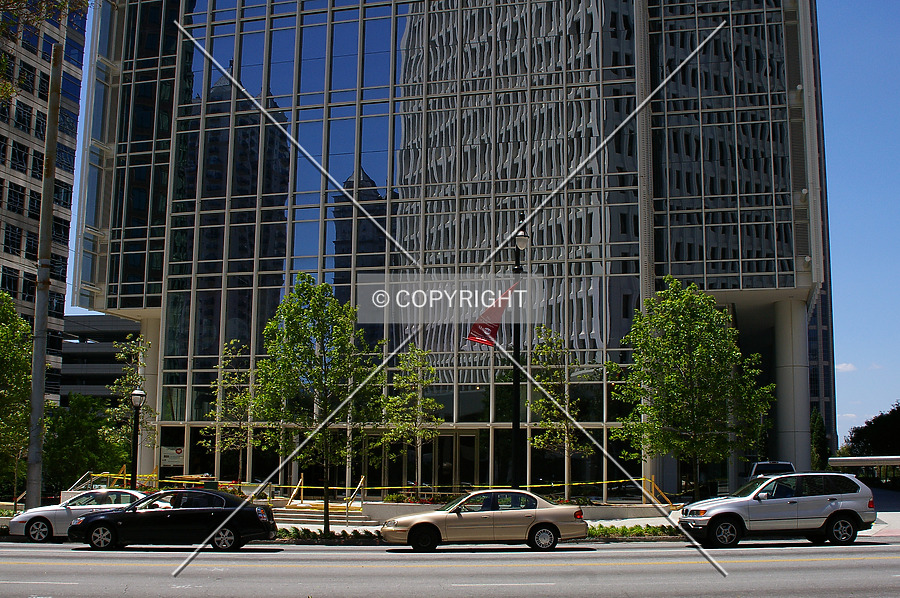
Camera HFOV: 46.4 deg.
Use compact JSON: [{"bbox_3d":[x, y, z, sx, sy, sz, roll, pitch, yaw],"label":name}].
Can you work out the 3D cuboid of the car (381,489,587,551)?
[{"bbox_3d":[0.759,5.146,24.500,4.840,1.420,1.760,1,-10,-2],"label":"car"}]

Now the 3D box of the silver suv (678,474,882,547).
[{"bbox_3d":[8.135,5.290,26.235,4.670,1.710,1.870,1,-10,-1],"label":"silver suv"}]

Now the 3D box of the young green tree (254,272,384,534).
[{"bbox_3d":[-3.751,2.903,29.940,3.651,7.460,3.651,1,-10,0],"label":"young green tree"}]

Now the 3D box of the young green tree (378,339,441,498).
[{"bbox_3d":[-1.517,4.516,39.307,2.323,5.817,2.323,1,-10,0],"label":"young green tree"}]

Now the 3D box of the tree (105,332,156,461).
[{"bbox_3d":[-11.583,4.178,38.000,2.200,5.700,2.200,1,-10,0],"label":"tree"}]

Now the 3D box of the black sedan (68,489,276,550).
[{"bbox_3d":[-6.494,5.219,24.925,4.860,1.470,1.790,1,-10,-1],"label":"black sedan"}]

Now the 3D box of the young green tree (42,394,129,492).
[{"bbox_3d":[-18.952,7.801,55.000,4.700,5.700,4.500,1,-10,0],"label":"young green tree"}]

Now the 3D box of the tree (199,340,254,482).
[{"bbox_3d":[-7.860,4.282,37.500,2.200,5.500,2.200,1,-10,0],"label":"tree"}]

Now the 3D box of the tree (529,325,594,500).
[{"bbox_3d":[4.112,4.139,38.676,2.434,6.467,2.434,1,-10,0],"label":"tree"}]

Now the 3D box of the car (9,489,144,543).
[{"bbox_3d":[-8.789,5.676,27.400,4.850,1.430,1.810,1,-10,-2],"label":"car"}]

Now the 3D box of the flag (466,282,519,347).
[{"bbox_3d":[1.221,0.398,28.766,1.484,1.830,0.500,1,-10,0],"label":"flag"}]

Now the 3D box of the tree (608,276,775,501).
[{"bbox_3d":[7.025,2.931,30.467,4.833,7.309,4.592,1,-10,0],"label":"tree"}]

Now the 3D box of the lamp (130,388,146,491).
[{"bbox_3d":[-8.723,4.422,29.300,0.420,4.000,0.420,1,-10,0],"label":"lamp"}]

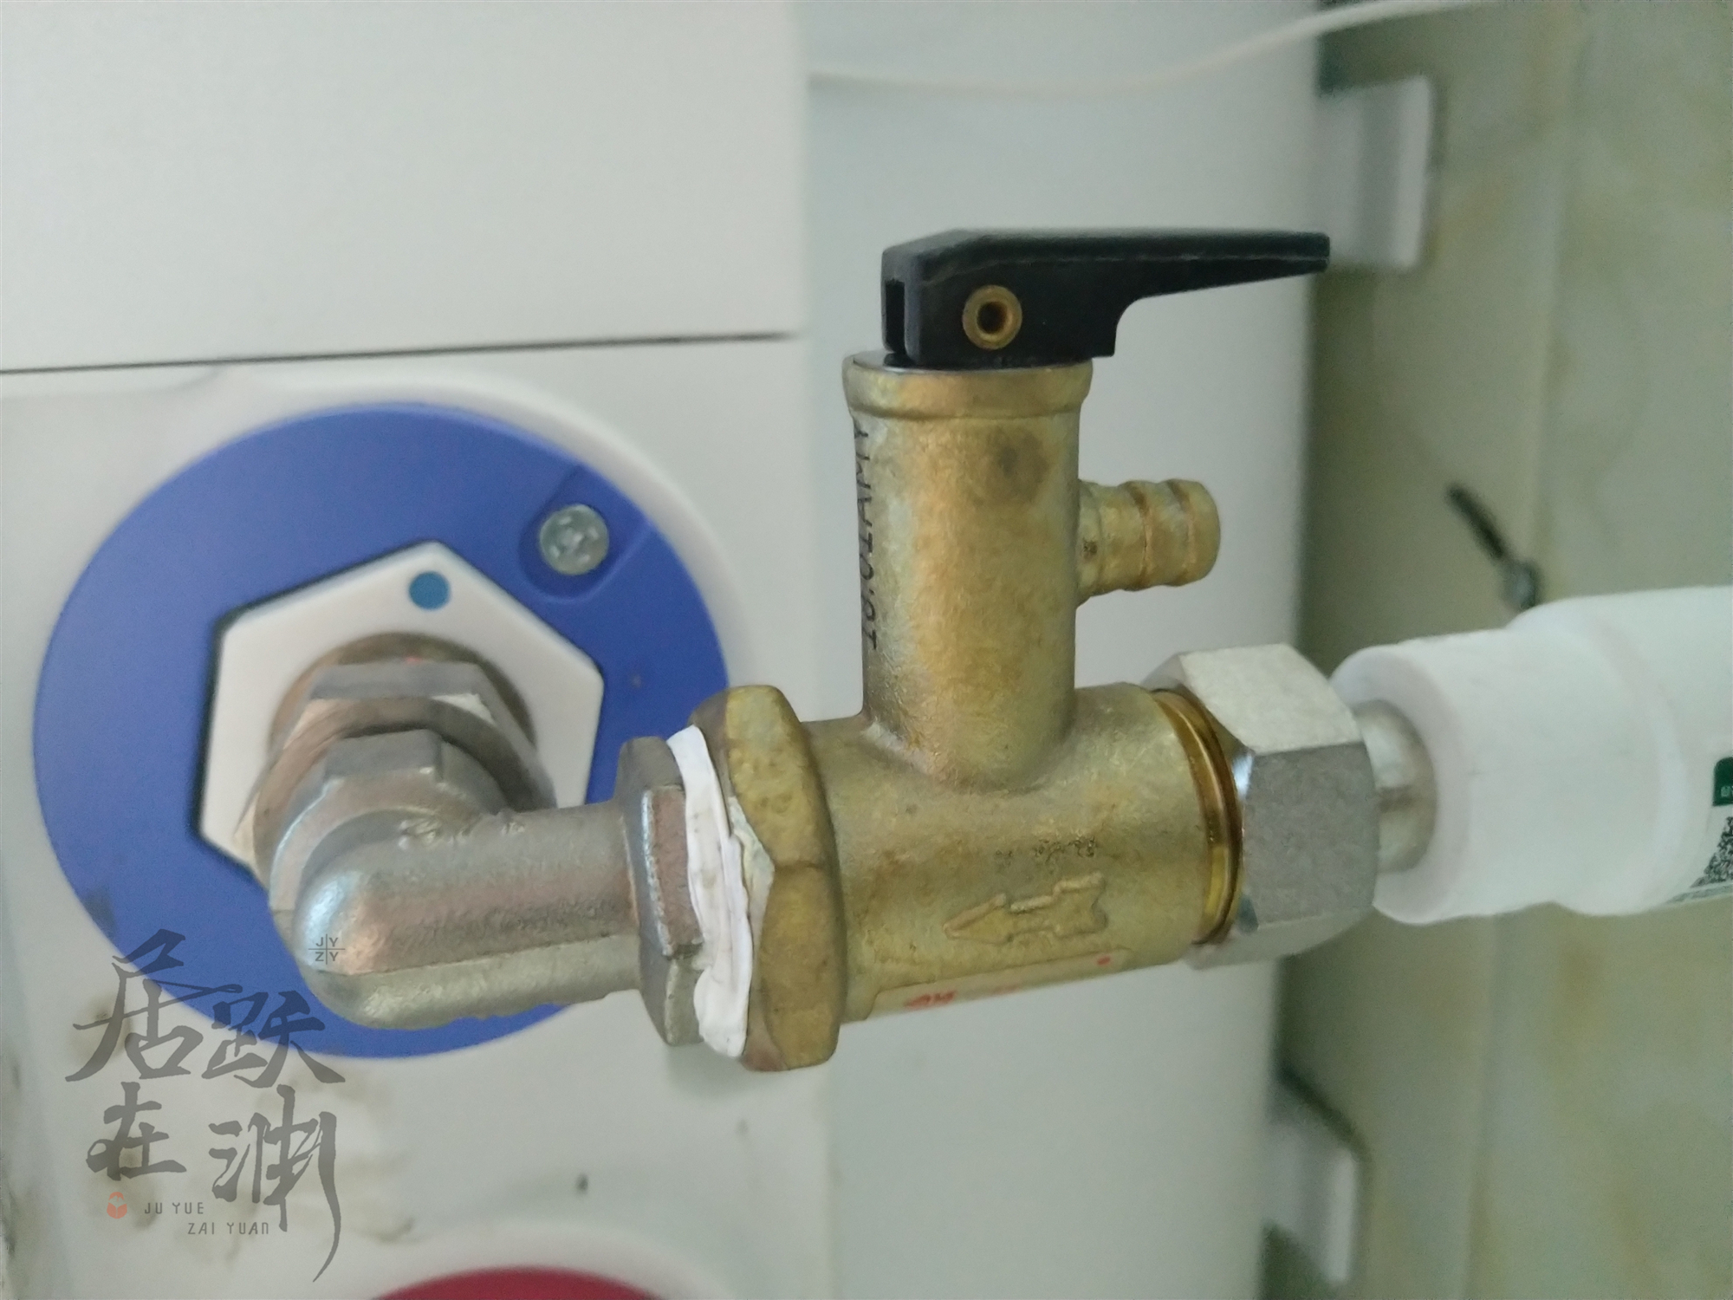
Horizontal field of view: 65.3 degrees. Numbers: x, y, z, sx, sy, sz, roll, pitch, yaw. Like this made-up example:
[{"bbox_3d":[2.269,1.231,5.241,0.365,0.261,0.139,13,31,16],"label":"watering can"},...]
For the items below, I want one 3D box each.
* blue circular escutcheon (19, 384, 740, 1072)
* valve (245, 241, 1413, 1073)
[{"bbox_3d":[-0.053,0.010,0.155,0.075,0.075,0.007,-5,10,-16],"label":"blue circular escutcheon"},{"bbox_3d":[-0.011,0.000,0.122,0.094,0.072,0.063,-5,16,-16],"label":"valve"}]

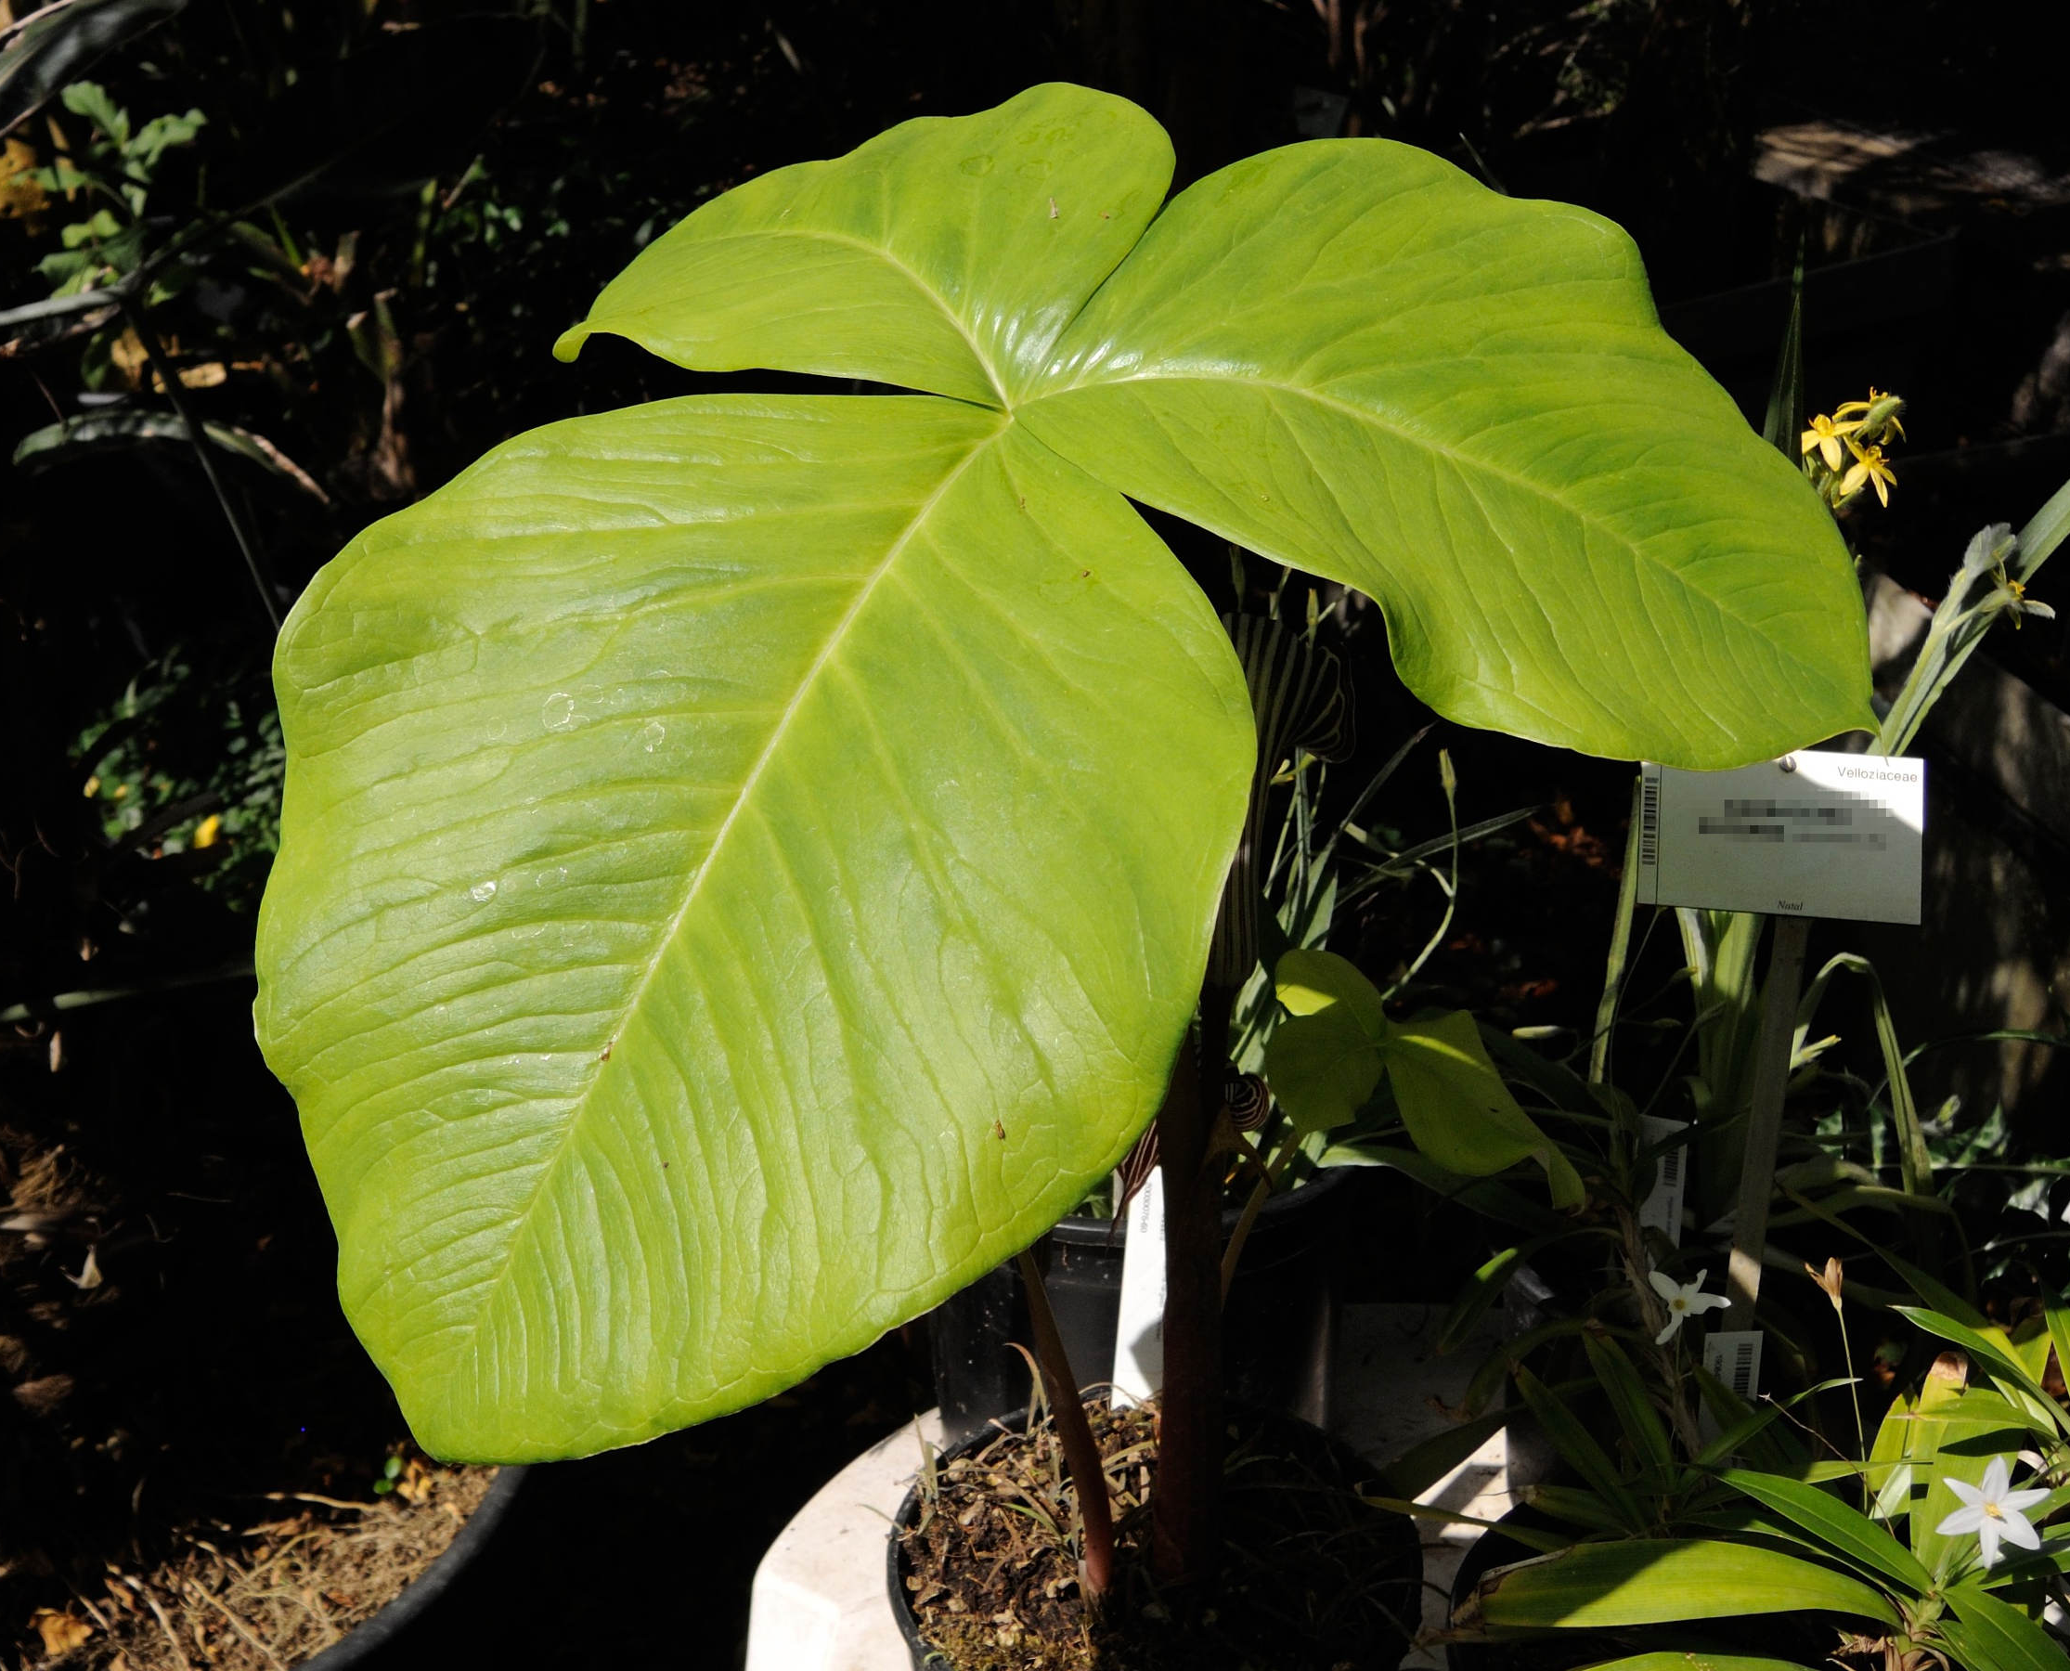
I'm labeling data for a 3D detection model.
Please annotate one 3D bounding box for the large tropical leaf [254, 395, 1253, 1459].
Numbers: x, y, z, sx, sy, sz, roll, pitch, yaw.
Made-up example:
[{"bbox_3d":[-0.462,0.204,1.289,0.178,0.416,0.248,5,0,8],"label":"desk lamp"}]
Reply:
[{"bbox_3d":[-0.067,0.006,0.406,0.227,0.275,0.045,27,-20,-2],"label":"large tropical leaf"}]

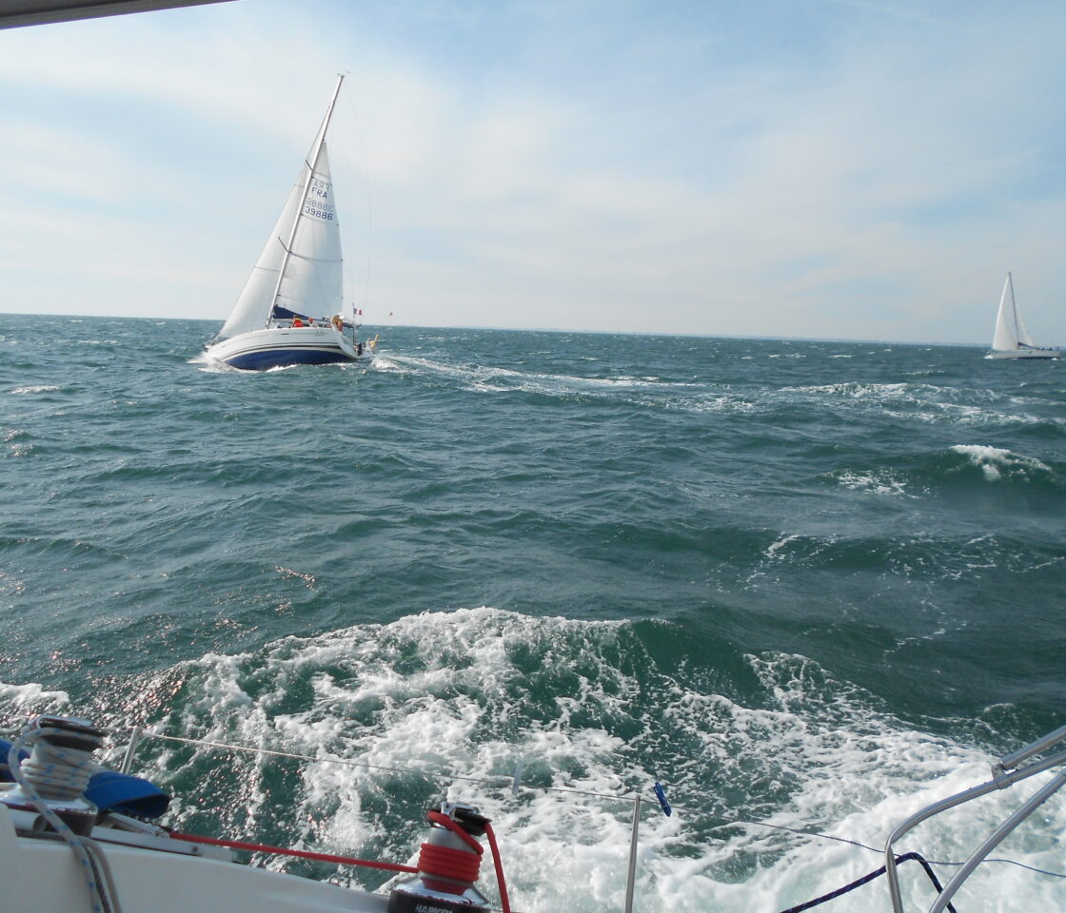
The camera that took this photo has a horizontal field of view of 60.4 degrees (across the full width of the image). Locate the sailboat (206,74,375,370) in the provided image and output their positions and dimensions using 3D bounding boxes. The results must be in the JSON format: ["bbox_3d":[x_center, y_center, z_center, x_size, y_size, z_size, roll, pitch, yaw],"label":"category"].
[{"bbox_3d":[-12.153,-13.428,50.111,10.400,17.100,3.500,6,-14,28],"label":"sailboat"}]

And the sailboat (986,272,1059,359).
[{"bbox_3d":[95.877,-27.712,179.724,13.600,18.100,4.100,2,-14,3],"label":"sailboat"}]

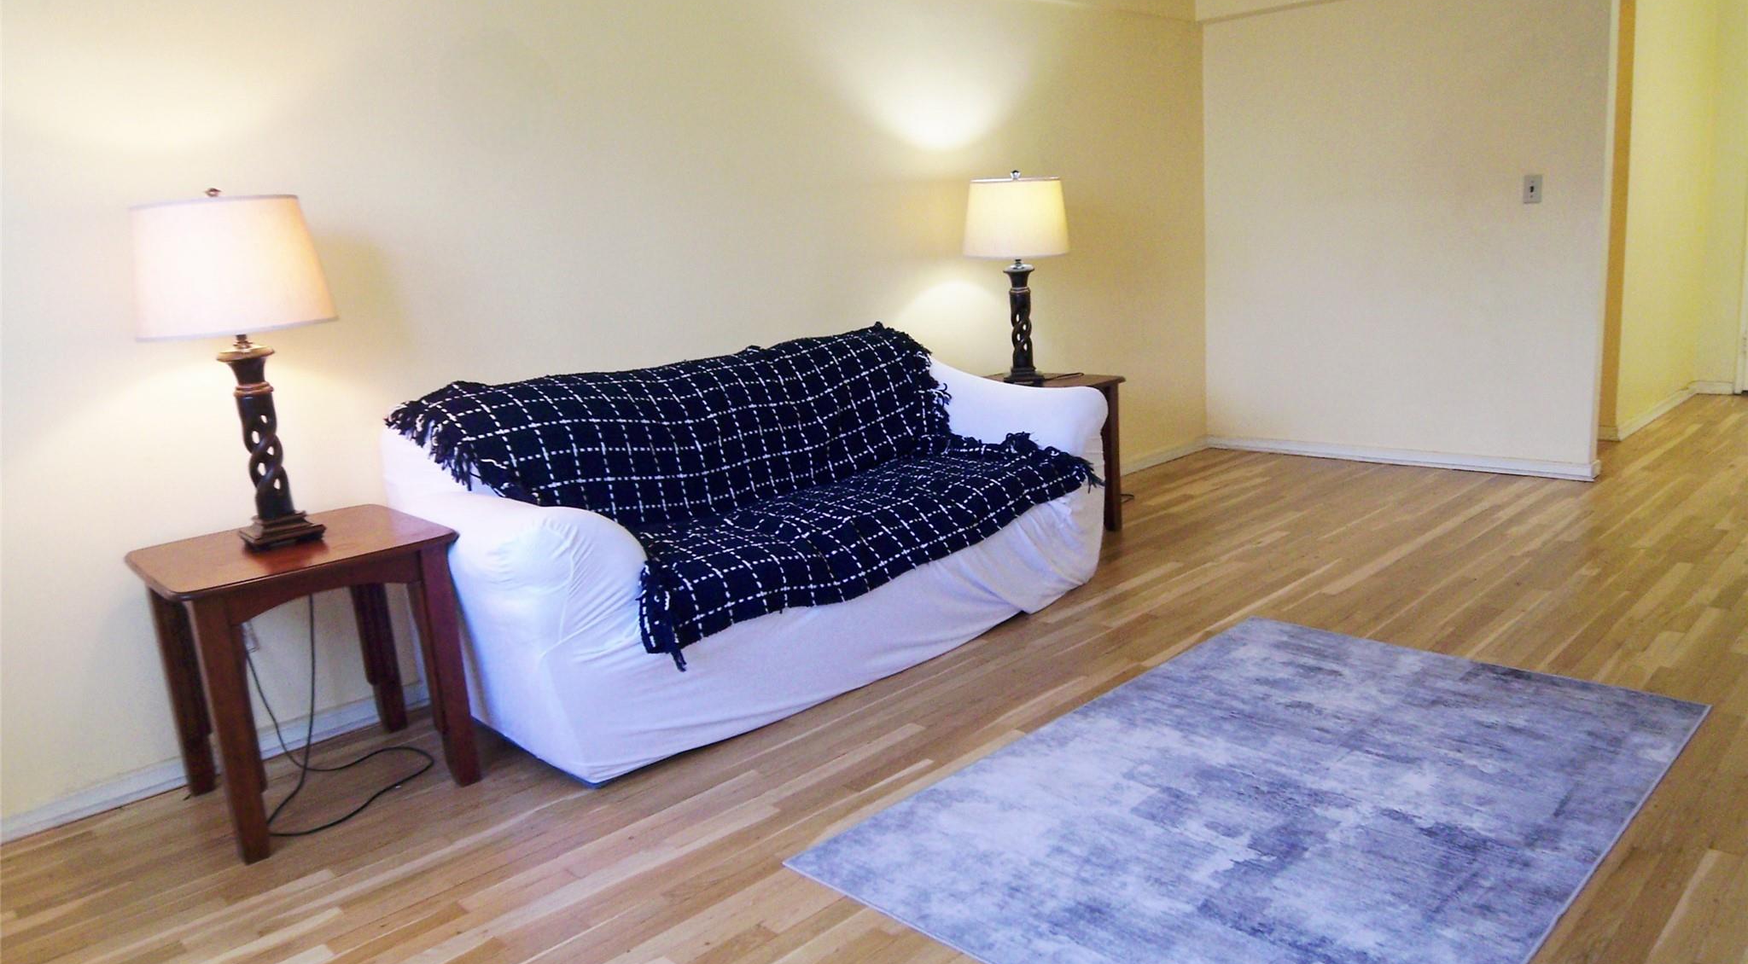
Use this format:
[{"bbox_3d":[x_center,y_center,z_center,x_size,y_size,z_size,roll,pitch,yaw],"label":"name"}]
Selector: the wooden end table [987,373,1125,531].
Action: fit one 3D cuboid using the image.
[{"bbox_3d":[0.596,-0.079,4.538,0.585,0.607,0.560,-15,17,-42],"label":"wooden end table"}]

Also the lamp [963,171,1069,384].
[{"bbox_3d":[0.569,-0.798,4.529,0.400,0.807,0.400,-4,12,1],"label":"lamp"}]

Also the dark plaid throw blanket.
[{"bbox_3d":[-0.269,-0.048,3.447,1.970,0.680,0.830,-15,17,-42],"label":"dark plaid throw blanket"}]

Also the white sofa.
[{"bbox_3d":[-0.241,0.056,3.525,2.085,0.880,0.860,-15,17,-42],"label":"white sofa"}]

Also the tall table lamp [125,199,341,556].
[{"bbox_3d":[-1.432,-0.260,2.660,0.400,0.807,0.400,-15,17,-42],"label":"tall table lamp"}]

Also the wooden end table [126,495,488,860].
[{"bbox_3d":[-1.322,0.436,2.747,0.575,0.607,0.560,-15,17,-42],"label":"wooden end table"}]

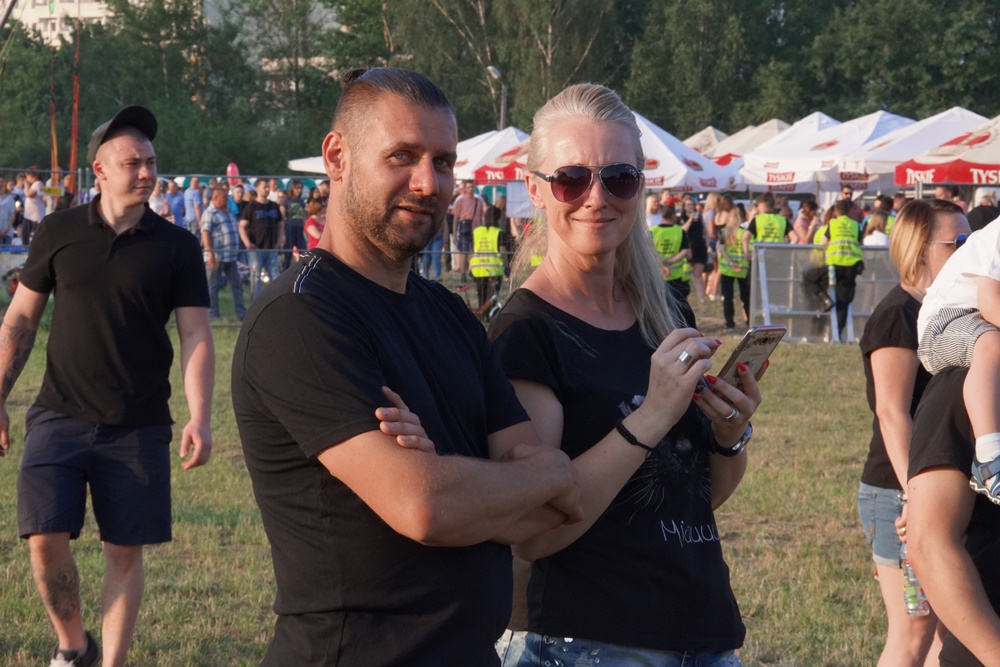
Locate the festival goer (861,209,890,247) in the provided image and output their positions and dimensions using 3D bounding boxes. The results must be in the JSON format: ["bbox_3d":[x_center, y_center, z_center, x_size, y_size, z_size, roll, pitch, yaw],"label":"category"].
[{"bbox_3d":[4.693,-0.745,43.800,0.450,1.580,0.320,0,2,-12],"label":"festival goer"}]

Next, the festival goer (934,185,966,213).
[{"bbox_3d":[5.891,-1.011,46.031,0.350,1.850,0.520,0,2,-28],"label":"festival goer"}]

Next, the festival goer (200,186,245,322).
[{"bbox_3d":[-3.550,-1.032,45.300,0.540,1.750,0.420,-1,2,-36],"label":"festival goer"}]

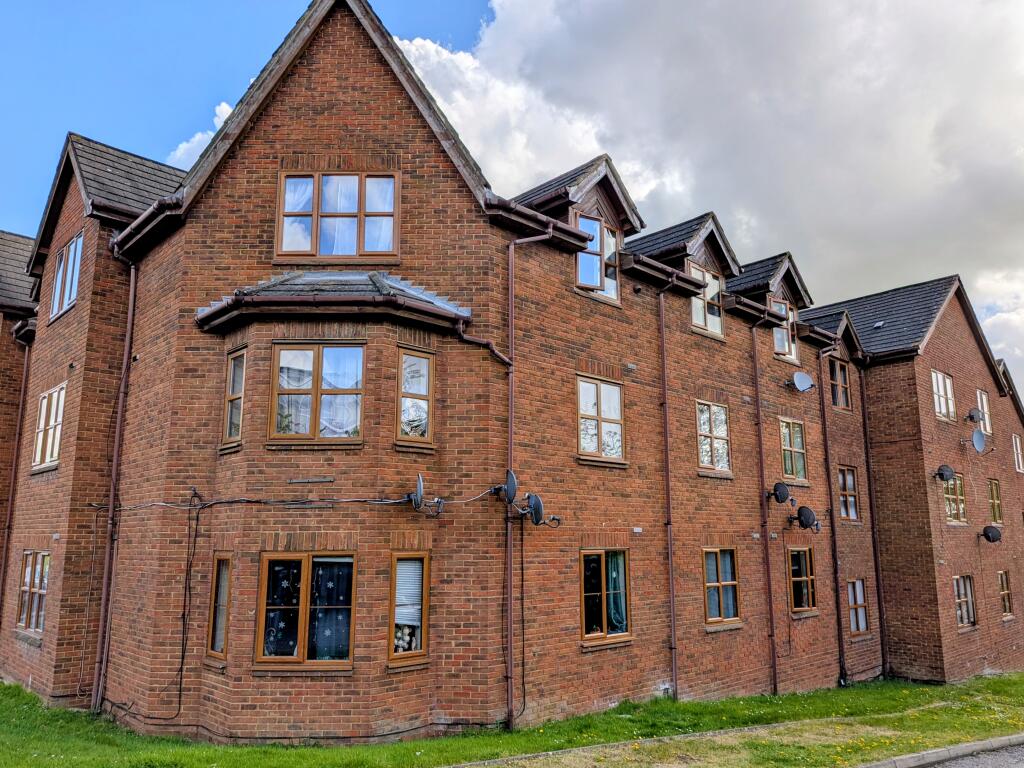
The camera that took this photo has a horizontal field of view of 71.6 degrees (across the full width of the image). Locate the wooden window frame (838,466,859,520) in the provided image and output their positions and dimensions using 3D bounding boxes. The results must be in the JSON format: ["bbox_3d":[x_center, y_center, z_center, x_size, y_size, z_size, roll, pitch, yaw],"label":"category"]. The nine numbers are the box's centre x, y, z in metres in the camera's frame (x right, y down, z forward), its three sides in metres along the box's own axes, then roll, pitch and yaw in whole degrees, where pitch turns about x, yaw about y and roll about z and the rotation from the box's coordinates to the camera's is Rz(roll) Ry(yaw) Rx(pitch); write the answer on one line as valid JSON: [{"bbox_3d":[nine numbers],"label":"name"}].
[{"bbox_3d":[8.104,2.635,17.080,0.990,1.250,0.100,10,-15,-40],"label":"wooden window frame"}]

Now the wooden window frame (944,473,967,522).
[{"bbox_3d":[11.629,2.971,18.597,1.300,1.250,0.100,10,-15,-40],"label":"wooden window frame"}]

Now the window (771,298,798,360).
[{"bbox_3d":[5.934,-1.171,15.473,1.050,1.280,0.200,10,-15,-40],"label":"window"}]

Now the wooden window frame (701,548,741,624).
[{"bbox_3d":[3.746,3.582,12.655,1.050,1.270,0.100,10,-15,-40],"label":"wooden window frame"}]

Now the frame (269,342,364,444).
[{"bbox_3d":[-2.469,0.118,9.022,1.180,1.305,0.120,0,-11,0],"label":"frame"}]

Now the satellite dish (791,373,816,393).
[{"bbox_3d":[6.183,-0.032,15.111,0.420,0.420,0.280,7,-14,-29],"label":"satellite dish"}]

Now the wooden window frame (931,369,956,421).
[{"bbox_3d":[11.358,0.311,18.681,1.567,1.206,0.120,10,-15,-40],"label":"wooden window frame"}]

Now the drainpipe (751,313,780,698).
[{"bbox_3d":[4.925,2.159,13.572,0.130,7.113,0.330,10,-15,-40],"label":"drainpipe"}]

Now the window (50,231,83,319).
[{"bbox_3d":[-7.762,-1.873,12.372,1.561,1.279,0.120,-11,-15,43],"label":"window"}]

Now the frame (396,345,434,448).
[{"bbox_3d":[-1.241,0.160,9.140,0.578,1.215,0.120,10,-15,-42],"label":"frame"}]

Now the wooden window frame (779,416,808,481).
[{"bbox_3d":[5.982,1.399,15.075,1.030,1.270,0.100,10,-15,-40],"label":"wooden window frame"}]

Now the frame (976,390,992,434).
[{"bbox_3d":[14.646,0.870,21.980,1.091,1.329,0.120,10,-15,-41],"label":"frame"}]

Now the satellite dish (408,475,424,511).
[{"bbox_3d":[-1.172,1.332,8.758,0.170,0.460,0.450,3,-12,-17],"label":"satellite dish"}]

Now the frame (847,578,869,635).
[{"bbox_3d":[8.063,5.177,16.529,0.950,1.230,0.100,10,-15,-40],"label":"frame"}]

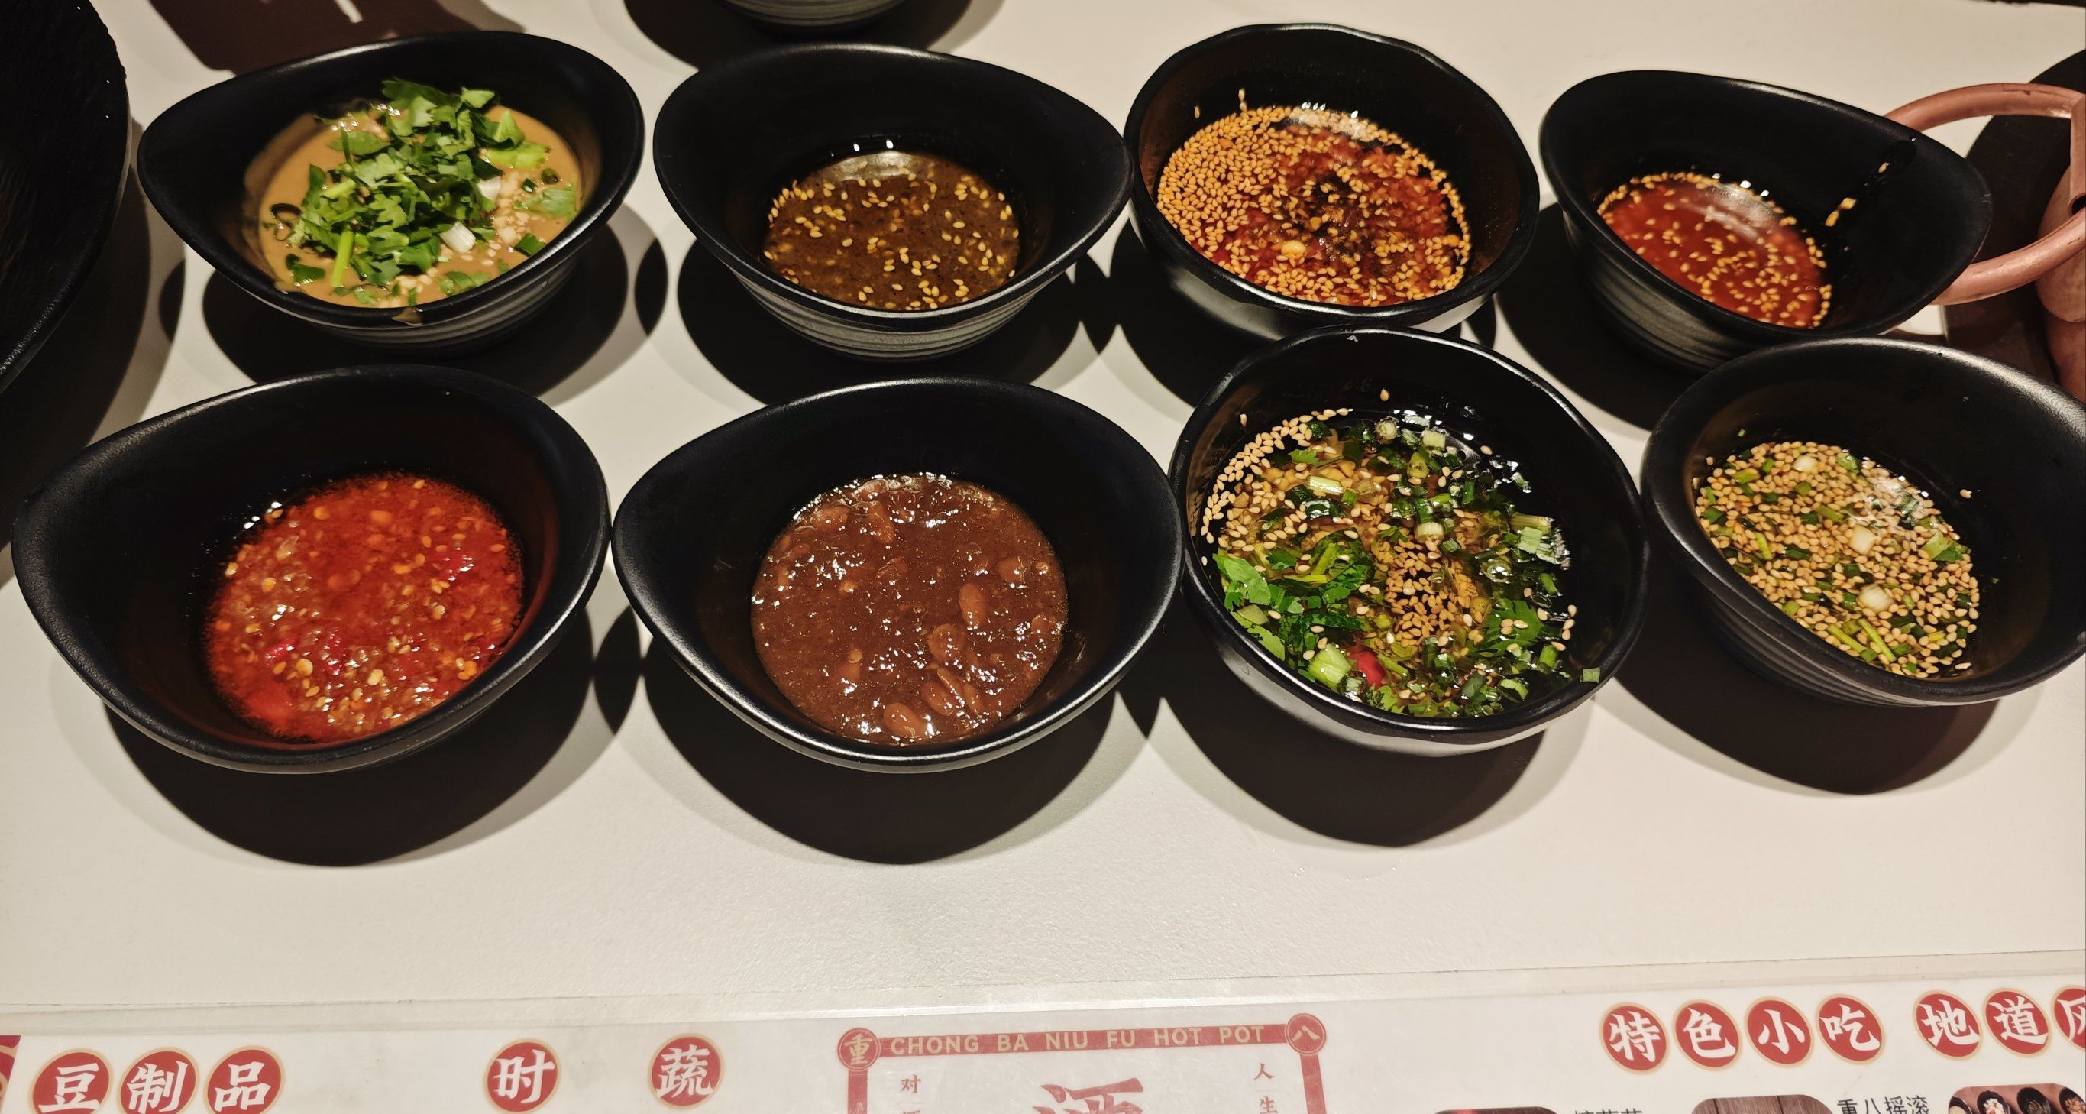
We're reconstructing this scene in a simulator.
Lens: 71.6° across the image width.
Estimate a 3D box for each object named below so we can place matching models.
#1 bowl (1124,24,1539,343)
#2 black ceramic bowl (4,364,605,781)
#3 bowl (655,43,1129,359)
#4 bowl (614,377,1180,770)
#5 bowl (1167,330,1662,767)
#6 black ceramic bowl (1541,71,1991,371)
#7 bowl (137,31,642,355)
[{"bbox_3d":[0.078,-0.096,0.422,0.114,0.054,0.114,2,59,-4],"label":"bowl"},{"bbox_3d":[-0.160,0.007,0.338,0.128,0.057,0.103,5,59,-2],"label":"black ceramic bowl"},{"bbox_3d":[-0.040,-0.096,0.410,0.128,0.057,0.103,3,59,-3],"label":"bowl"},{"bbox_3d":[-0.034,0.008,0.348,0.128,0.057,0.103,2,59,-4],"label":"bowl"},{"bbox_3d":[0.085,0.003,0.363,0.114,0.054,0.114,2,59,-4],"label":"bowl"},{"bbox_3d":[0.204,-0.094,0.430,0.128,0.057,0.103,3,59,-3],"label":"black ceramic bowl"},{"bbox_3d":[-0.169,-0.093,0.398,0.128,0.057,0.103,-1,59,-5],"label":"bowl"}]

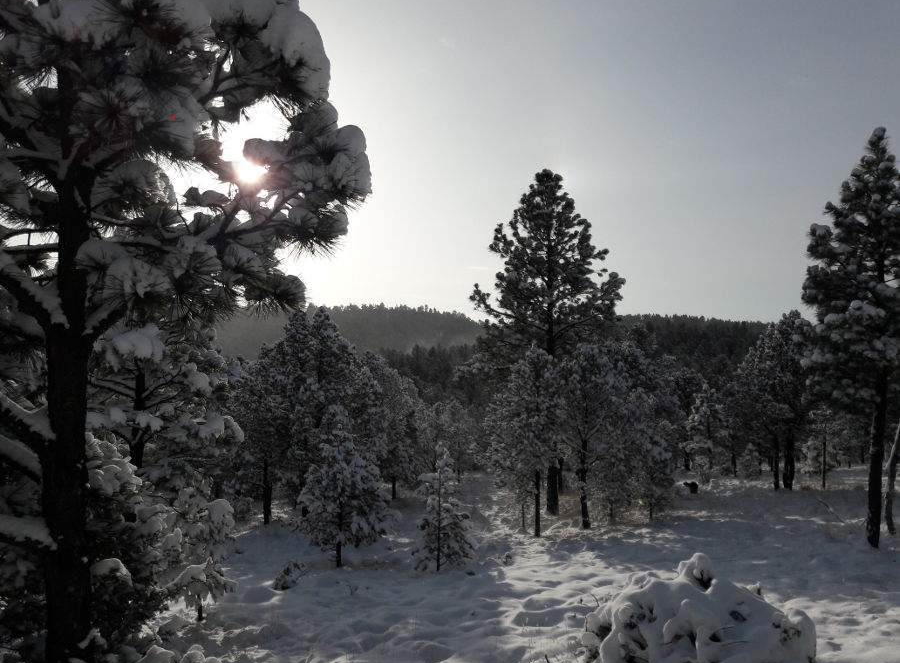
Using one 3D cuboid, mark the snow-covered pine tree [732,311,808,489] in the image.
[{"bbox_3d":[13.868,2.942,31.500,3.453,7.702,3.453,0,-3,0],"label":"snow-covered pine tree"}]

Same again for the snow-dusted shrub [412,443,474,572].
[{"bbox_3d":[-0.114,3.112,12.800,1.090,2.180,1.090,0,-3,0],"label":"snow-dusted shrub"}]

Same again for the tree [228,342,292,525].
[{"bbox_3d":[-4.868,2.608,18.800,1.841,4.752,1.841,0,-3,0],"label":"tree"}]

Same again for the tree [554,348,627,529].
[{"bbox_3d":[3.538,2.625,18.200,1.925,4.600,1.925,0,-3,0],"label":"tree"}]

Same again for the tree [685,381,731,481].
[{"bbox_3d":[11.672,4.578,33.000,2.127,4.533,2.127,0,-3,0],"label":"tree"}]

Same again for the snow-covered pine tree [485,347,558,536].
[{"bbox_3d":[1.660,2.554,16.900,1.804,4.411,1.804,0,-3,0],"label":"snow-covered pine tree"}]

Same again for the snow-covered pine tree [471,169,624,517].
[{"bbox_3d":[2.839,0.320,21.200,4.574,10.134,4.574,0,-3,0],"label":"snow-covered pine tree"}]

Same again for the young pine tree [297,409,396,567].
[{"bbox_3d":[-1.848,2.750,13.000,1.786,2.893,1.786,0,-3,0],"label":"young pine tree"}]

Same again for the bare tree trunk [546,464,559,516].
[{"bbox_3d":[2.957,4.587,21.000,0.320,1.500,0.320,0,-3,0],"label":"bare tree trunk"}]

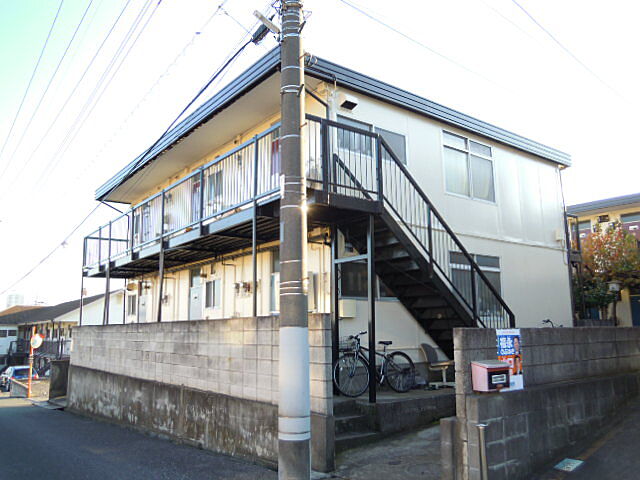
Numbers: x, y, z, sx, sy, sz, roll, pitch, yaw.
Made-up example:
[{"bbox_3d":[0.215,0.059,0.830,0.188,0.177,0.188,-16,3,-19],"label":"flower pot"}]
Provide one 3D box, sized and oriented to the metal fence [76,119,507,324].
[{"bbox_3d":[-1.915,1.170,13.660,5.300,3.950,12.180,7,-12,-37],"label":"metal fence"}]

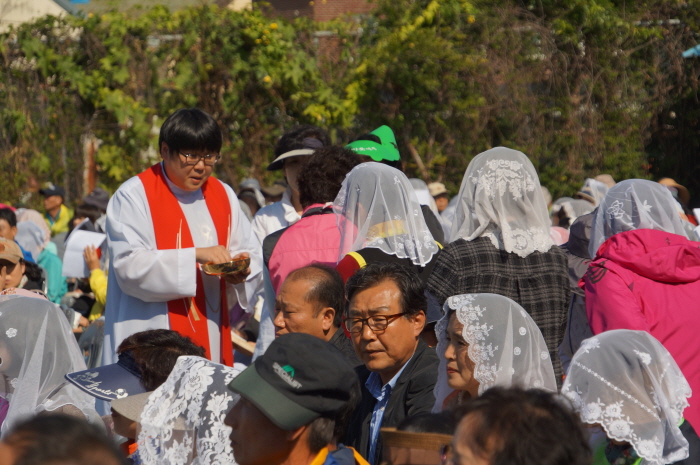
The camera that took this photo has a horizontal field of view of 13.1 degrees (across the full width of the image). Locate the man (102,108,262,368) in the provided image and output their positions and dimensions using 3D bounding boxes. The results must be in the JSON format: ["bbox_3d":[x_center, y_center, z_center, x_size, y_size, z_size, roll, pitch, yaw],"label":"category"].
[{"bbox_3d":[-0.510,0.475,9.250,0.530,1.700,0.430,-1,2,-30],"label":"man"}]

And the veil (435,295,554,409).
[{"bbox_3d":[0.338,0.289,7.100,0.300,0.310,0.280,-1,2,-31],"label":"veil"}]

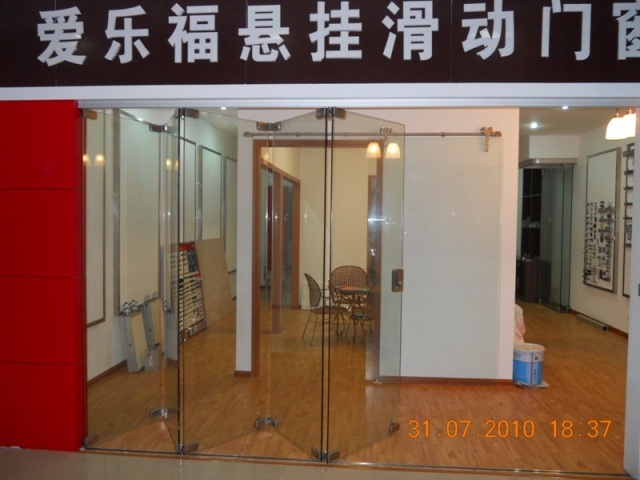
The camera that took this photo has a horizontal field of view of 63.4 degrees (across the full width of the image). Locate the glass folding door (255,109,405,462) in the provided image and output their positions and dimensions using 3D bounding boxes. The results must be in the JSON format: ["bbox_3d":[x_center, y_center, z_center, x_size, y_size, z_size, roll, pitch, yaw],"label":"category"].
[{"bbox_3d":[0.092,0.283,3.524,0.978,2.228,0.555,1,2,5],"label":"glass folding door"}]

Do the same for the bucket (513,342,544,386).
[{"bbox_3d":[2.034,1.210,5.031,0.310,0.333,0.310,1,2,5],"label":"bucket"}]

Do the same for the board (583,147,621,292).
[{"bbox_3d":[4.204,-0.290,7.735,0.057,2.047,0.960,1,2,5],"label":"board"}]

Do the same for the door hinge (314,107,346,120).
[{"bbox_3d":[0.070,-0.800,3.269,0.197,0.061,0.102,1,2,5],"label":"door hinge"}]

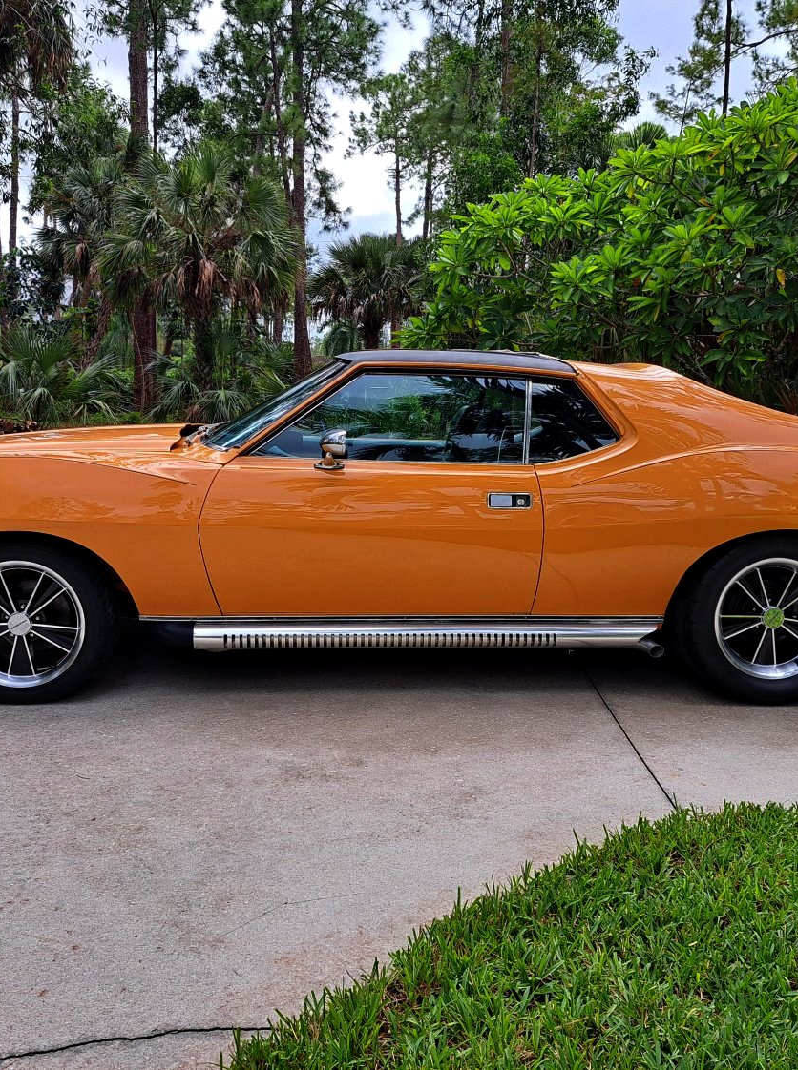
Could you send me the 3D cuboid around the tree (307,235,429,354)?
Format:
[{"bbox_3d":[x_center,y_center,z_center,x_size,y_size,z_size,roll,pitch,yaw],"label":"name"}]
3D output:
[{"bbox_3d":[-0.889,-5.961,27.362,3.205,4.583,3.205,1,10,-2],"label":"tree"}]

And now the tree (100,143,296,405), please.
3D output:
[{"bbox_3d":[-3.614,-4.543,18.133,3.508,5.005,3.508,-1,10,-11],"label":"tree"}]

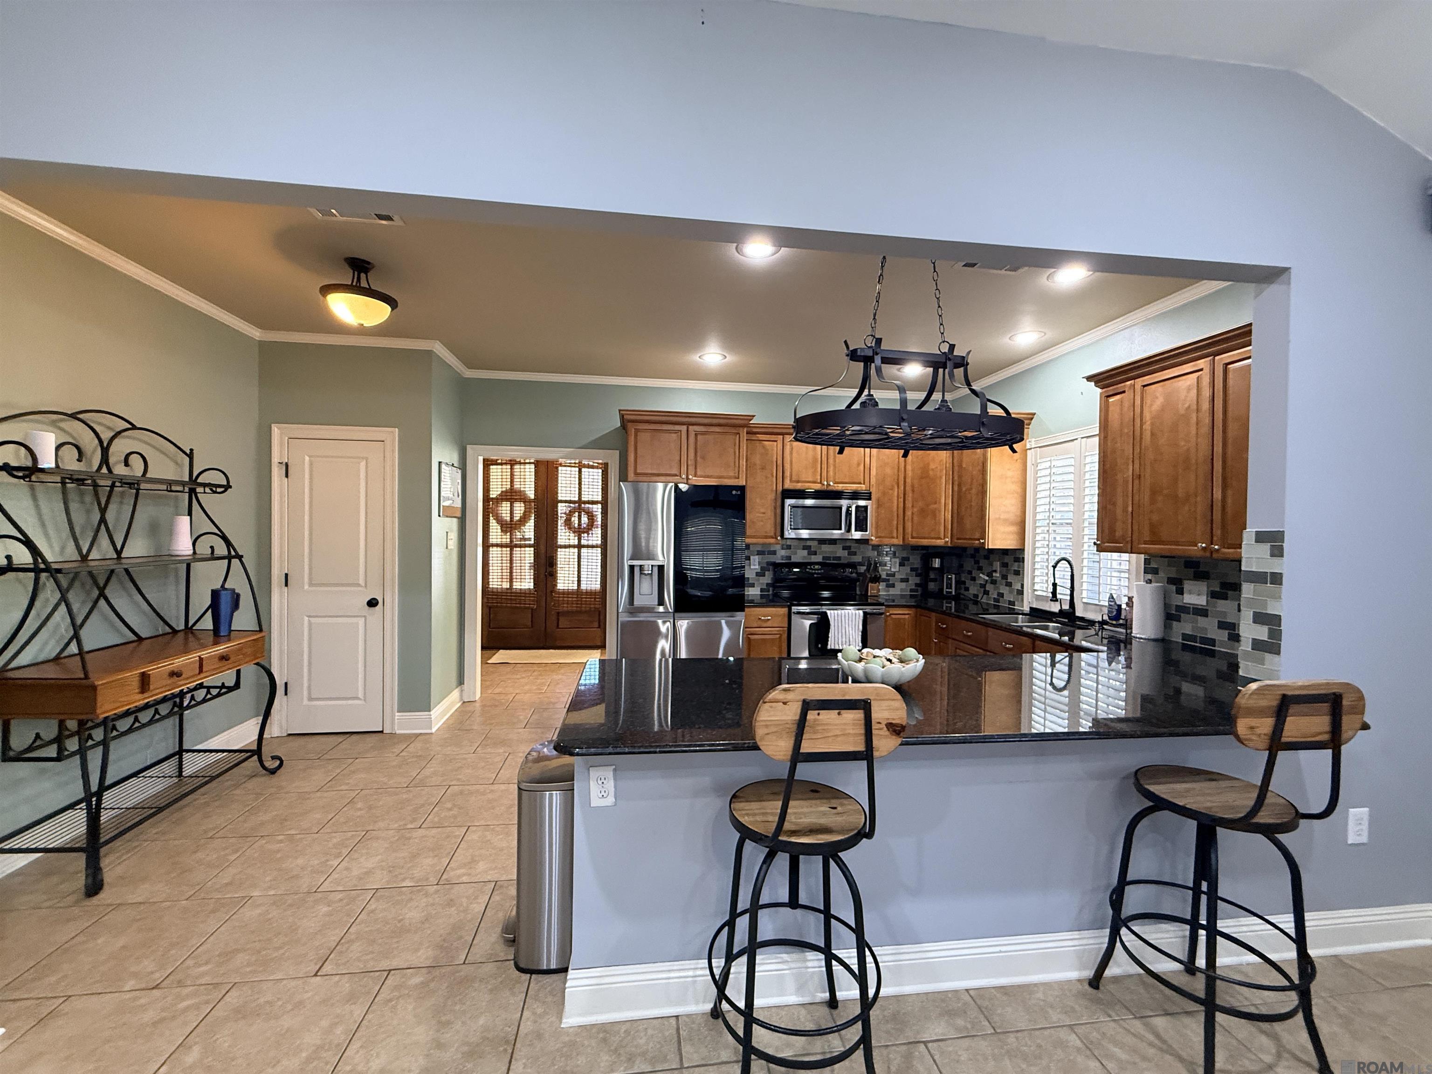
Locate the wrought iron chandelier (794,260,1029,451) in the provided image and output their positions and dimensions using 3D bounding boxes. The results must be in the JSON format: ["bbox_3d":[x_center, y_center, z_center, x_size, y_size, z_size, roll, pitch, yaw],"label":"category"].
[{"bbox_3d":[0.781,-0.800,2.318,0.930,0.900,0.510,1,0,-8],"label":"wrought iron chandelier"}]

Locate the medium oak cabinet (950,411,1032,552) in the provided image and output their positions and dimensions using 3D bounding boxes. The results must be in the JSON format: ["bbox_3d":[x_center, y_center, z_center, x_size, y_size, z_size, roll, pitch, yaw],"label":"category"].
[{"bbox_3d":[2.126,-0.415,4.540,0.350,1.010,0.480,1,1,-8],"label":"medium oak cabinet"}]

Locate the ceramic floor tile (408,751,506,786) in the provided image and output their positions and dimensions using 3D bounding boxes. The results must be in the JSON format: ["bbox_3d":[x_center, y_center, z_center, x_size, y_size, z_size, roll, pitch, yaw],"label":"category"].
[{"bbox_3d":[-1.509,1.390,3.446,0.450,0.012,0.450,1,0,-8],"label":"ceramic floor tile"}]

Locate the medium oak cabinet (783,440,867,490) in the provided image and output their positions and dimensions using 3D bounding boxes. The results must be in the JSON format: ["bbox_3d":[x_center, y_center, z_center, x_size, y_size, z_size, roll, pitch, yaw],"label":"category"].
[{"bbox_3d":[0.895,-0.623,4.955,0.742,0.460,0.345,1,1,-8],"label":"medium oak cabinet"}]

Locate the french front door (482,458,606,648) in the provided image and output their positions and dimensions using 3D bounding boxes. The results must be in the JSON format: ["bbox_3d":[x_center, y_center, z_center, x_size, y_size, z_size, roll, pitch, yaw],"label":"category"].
[{"bbox_3d":[-2.085,0.150,7.159,1.600,2.400,0.060,1,0,-8],"label":"french front door"}]

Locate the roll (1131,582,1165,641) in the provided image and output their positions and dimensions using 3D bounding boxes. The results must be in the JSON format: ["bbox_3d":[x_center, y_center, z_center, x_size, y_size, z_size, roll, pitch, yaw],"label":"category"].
[{"bbox_3d":[2.375,0.398,3.172,0.135,0.285,0.135,1,0,0],"label":"roll"}]

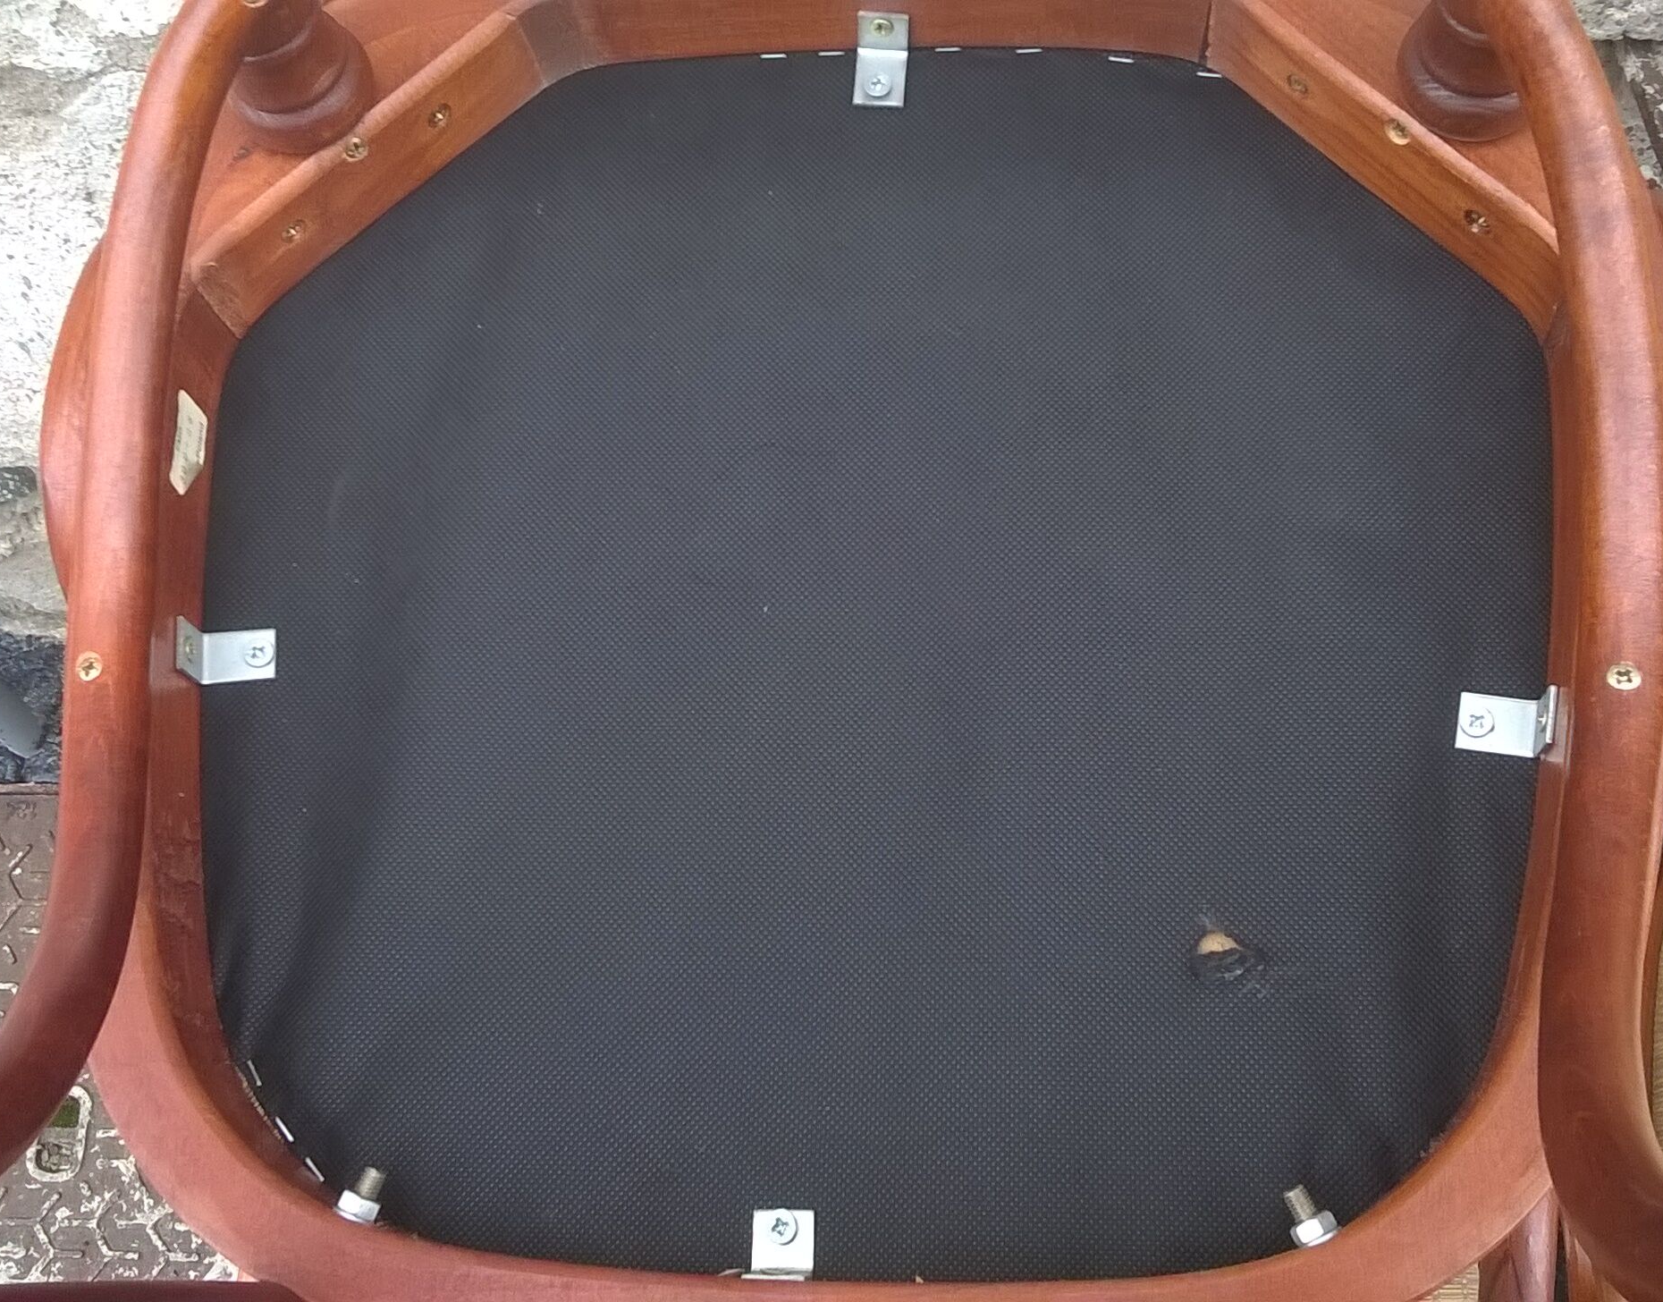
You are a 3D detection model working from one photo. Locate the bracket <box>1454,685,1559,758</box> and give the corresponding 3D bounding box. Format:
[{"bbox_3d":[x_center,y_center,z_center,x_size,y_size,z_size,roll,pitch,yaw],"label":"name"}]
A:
[{"bbox_3d":[0.177,0.018,0.532,0.021,0.017,0.015,7,75,7],"label":"bracket"}]

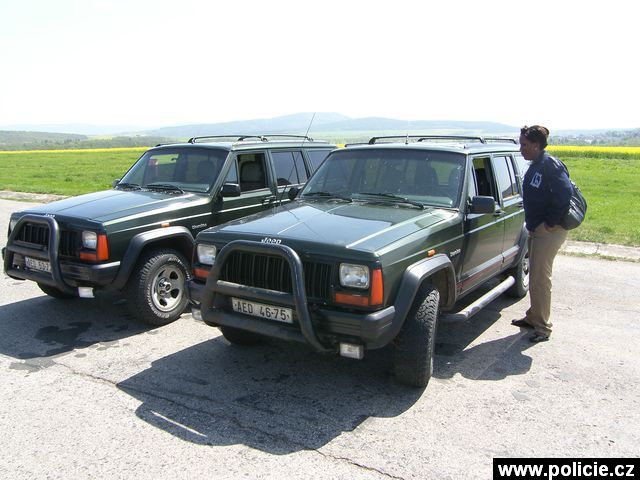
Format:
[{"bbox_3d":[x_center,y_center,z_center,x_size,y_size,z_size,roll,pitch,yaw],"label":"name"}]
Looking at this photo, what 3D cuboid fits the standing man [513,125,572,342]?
[{"bbox_3d":[1.887,-0.057,4.372,0.440,1.760,0.500,1,10,7],"label":"standing man"}]

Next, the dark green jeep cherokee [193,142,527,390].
[{"bbox_3d":[0.794,-0.103,4.883,1.850,1.710,4.280,6,12,34],"label":"dark green jeep cherokee"}]

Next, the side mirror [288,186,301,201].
[{"bbox_3d":[-0.241,-0.443,4.930,0.090,0.140,0.170,-9,13,-43],"label":"side mirror"}]

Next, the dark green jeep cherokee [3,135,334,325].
[{"bbox_3d":[-1.379,-0.353,6.193,1.850,1.710,4.280,6,12,32],"label":"dark green jeep cherokee"}]

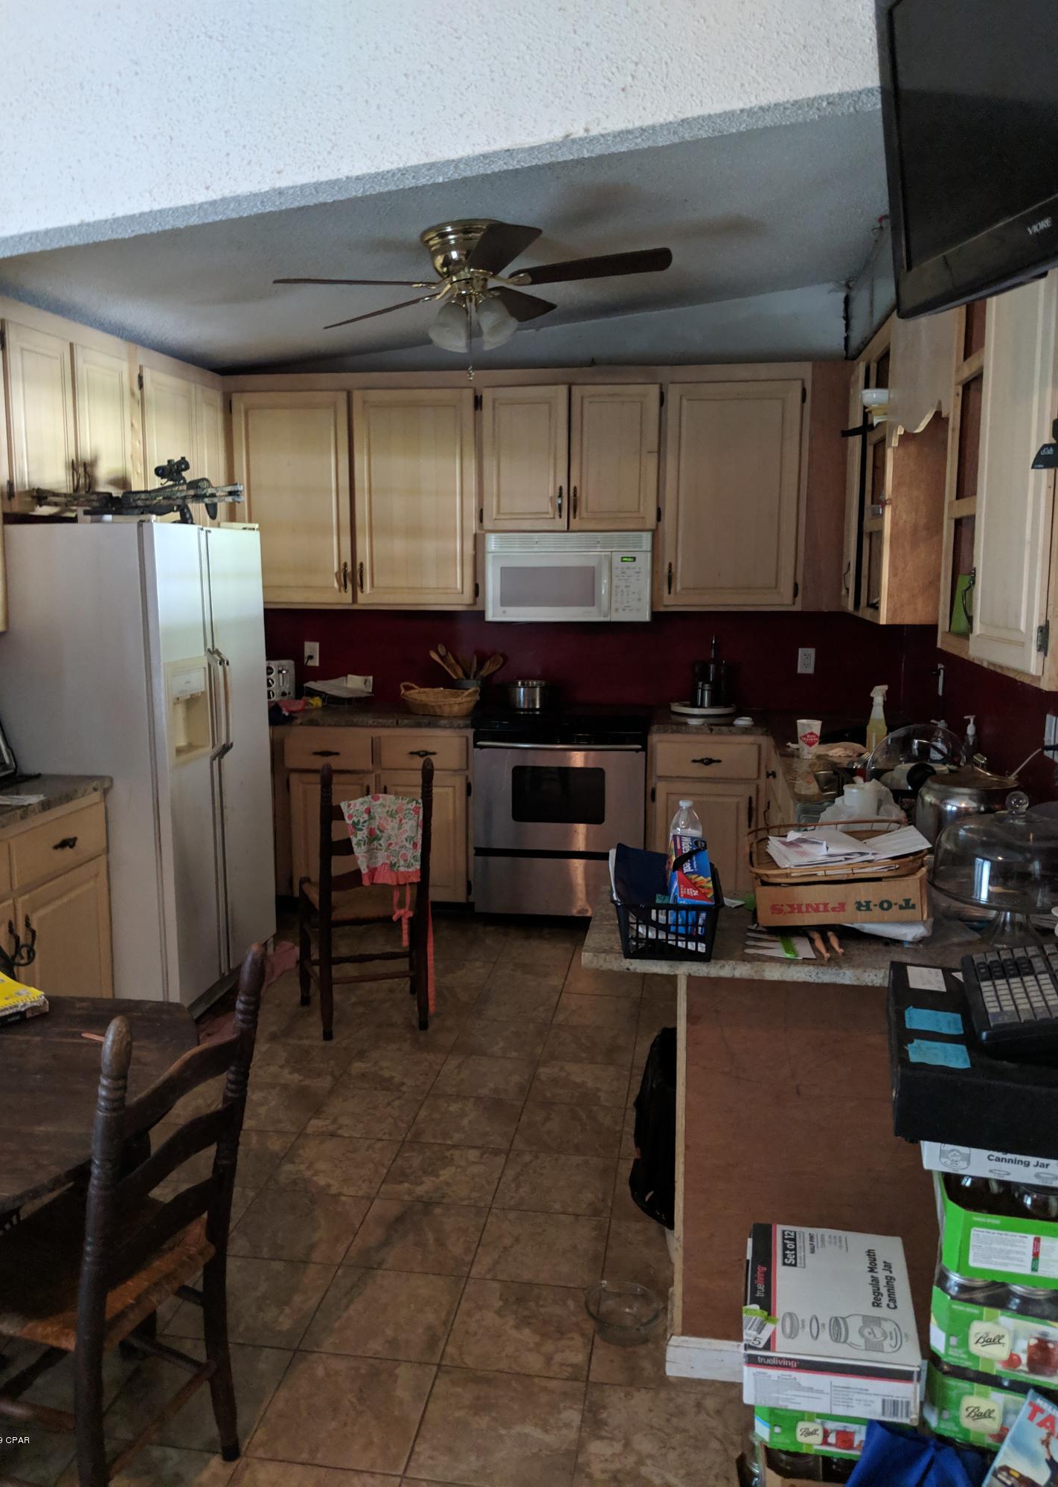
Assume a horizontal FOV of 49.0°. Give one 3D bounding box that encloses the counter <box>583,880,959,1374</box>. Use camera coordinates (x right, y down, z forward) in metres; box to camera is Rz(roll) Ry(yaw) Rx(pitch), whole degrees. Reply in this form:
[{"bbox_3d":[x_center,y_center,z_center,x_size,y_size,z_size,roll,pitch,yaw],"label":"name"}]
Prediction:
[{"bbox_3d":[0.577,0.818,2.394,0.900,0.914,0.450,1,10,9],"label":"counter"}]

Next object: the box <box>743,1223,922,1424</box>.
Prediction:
[{"bbox_3d":[0.452,0.865,1.752,0.235,0.088,0.302,0,10,13],"label":"box"}]

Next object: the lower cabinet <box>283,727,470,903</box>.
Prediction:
[{"bbox_3d":[-0.639,0.273,5.506,0.890,0.800,0.630,1,10,9],"label":"lower cabinet"}]

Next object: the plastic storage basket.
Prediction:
[{"bbox_3d":[0.250,0.307,2.124,0.190,0.108,0.288,1,9,5],"label":"plastic storage basket"}]

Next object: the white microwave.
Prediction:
[{"bbox_3d":[0.204,-0.782,5.443,0.757,0.400,0.400,1,9,8],"label":"white microwave"}]

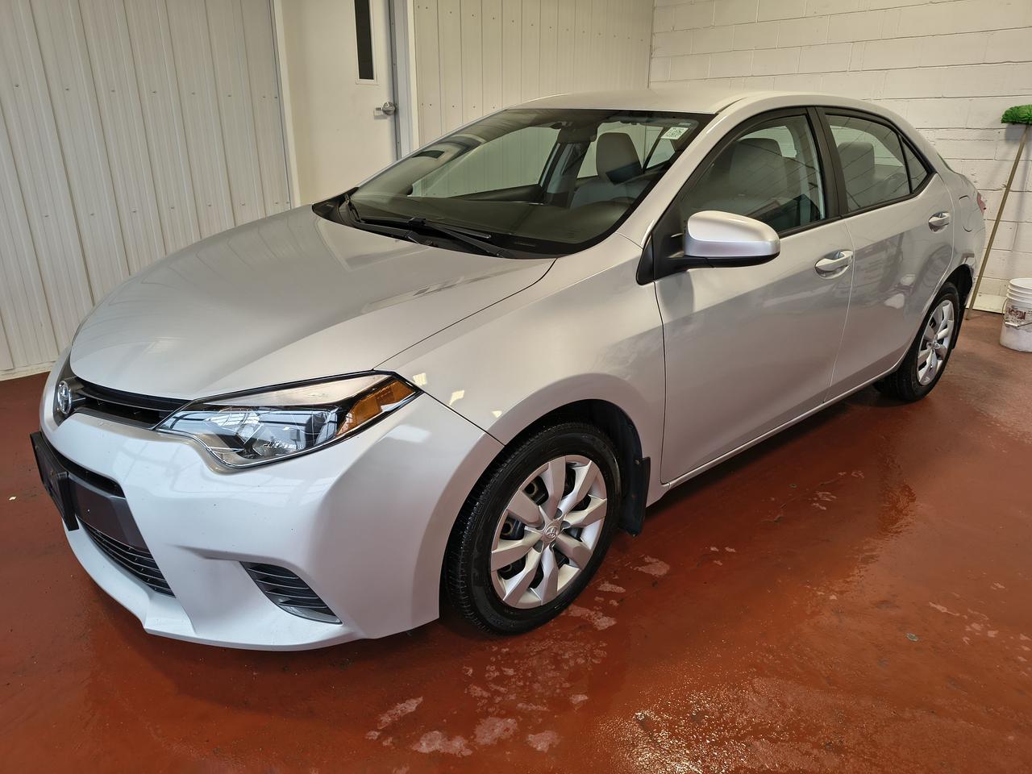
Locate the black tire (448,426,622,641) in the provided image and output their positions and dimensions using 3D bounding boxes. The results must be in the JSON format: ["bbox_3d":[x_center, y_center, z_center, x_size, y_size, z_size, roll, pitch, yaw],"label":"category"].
[{"bbox_3d":[0.026,0.359,1.993,0.632,0.626,0.210,-18,27,-40],"label":"black tire"}]

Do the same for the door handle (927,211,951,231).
[{"bbox_3d":[1.870,-0.734,3.176,0.230,0.080,0.060,-17,27,-39],"label":"door handle"}]

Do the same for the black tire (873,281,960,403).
[{"bbox_3d":[2.045,-0.255,3.678,0.632,0.626,0.210,-17,27,-39],"label":"black tire"}]

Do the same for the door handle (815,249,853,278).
[{"bbox_3d":[1.142,-0.452,2.577,0.235,0.080,0.060,-17,27,-39],"label":"door handle"}]

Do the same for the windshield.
[{"bbox_3d":[0.009,-0.808,2.615,0.870,0.100,1.490,-44,41,-23],"label":"windshield"}]

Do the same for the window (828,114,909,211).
[{"bbox_3d":[1.466,-0.924,2.934,0.680,0.390,0.050,-17,1,-39],"label":"window"}]

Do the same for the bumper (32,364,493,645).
[{"bbox_3d":[-0.899,0.135,2.115,0.790,0.620,1.750,-17,27,-39],"label":"bumper"}]

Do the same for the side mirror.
[{"bbox_3d":[0.588,-0.416,2.000,0.240,0.165,0.190,17,26,37],"label":"side mirror"}]

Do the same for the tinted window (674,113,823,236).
[{"bbox_3d":[0.798,-0.692,2.369,0.950,0.440,0.050,-17,1,-39],"label":"tinted window"}]

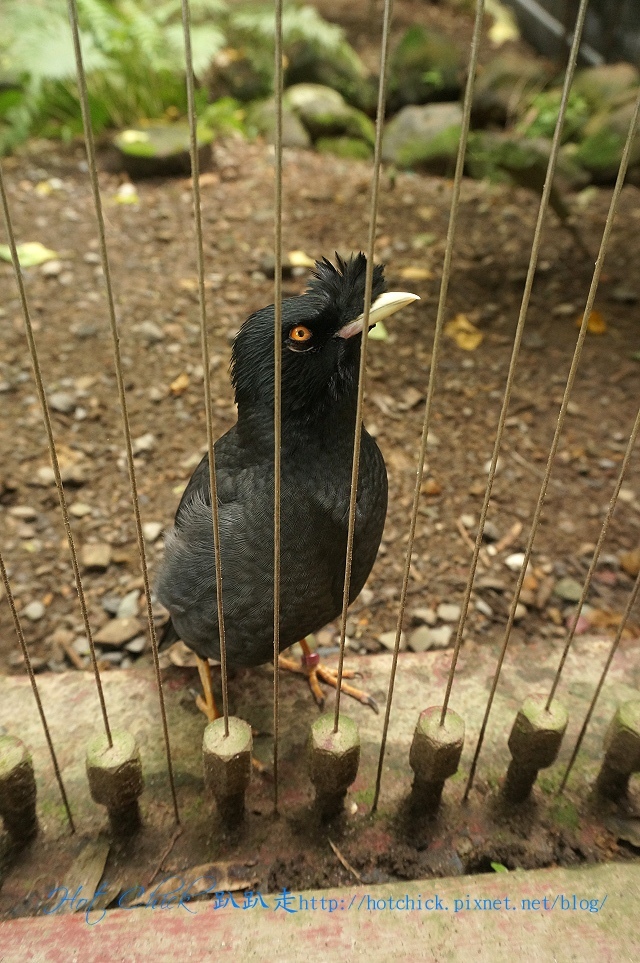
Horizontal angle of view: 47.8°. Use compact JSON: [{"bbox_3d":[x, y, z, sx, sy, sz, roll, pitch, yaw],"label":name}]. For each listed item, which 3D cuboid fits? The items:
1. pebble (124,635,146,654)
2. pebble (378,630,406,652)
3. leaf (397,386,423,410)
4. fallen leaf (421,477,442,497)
[{"bbox_3d":[-0.099,0.087,0.386,0.011,0.006,0.008,-15,37,-25],"label":"pebble"},{"bbox_3d":[0.040,0.088,0.394,0.015,0.009,0.010,2,33,0],"label":"pebble"},{"bbox_3d":[0.083,-0.076,0.657,0.022,0.011,0.024,2,33,0],"label":"leaf"},{"bbox_3d":[0.083,0.004,0.539,0.015,0.007,0.012,2,33,0],"label":"fallen leaf"}]

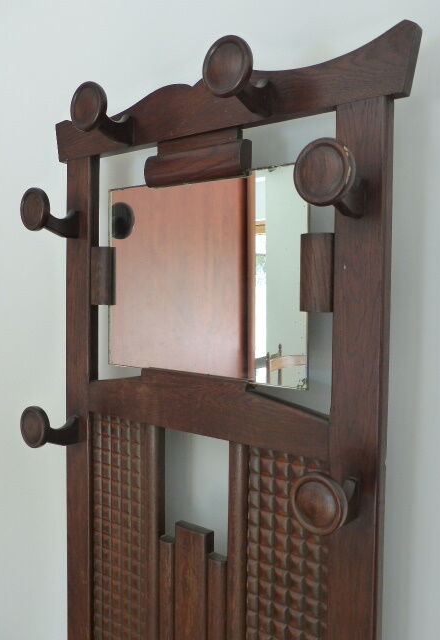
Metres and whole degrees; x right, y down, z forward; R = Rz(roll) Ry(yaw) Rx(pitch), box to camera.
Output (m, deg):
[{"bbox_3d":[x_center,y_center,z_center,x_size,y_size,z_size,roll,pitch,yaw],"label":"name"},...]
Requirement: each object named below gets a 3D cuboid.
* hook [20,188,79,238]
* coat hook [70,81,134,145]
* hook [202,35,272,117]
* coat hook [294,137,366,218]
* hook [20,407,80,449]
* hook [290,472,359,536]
[{"bbox_3d":[-0.353,-0.223,1.179,0.085,0.095,0.106,3,3,37],"label":"hook"},{"bbox_3d":[-0.217,-0.393,1.071,0.085,0.095,0.106,3,3,37],"label":"coat hook"},{"bbox_3d":[0.038,-0.380,0.880,0.085,0.095,0.106,3,3,37],"label":"hook"},{"bbox_3d":[0.169,-0.196,0.788,0.085,0.095,0.106,3,3,37],"label":"coat hook"},{"bbox_3d":[-0.360,0.229,1.201,0.085,0.095,0.106,3,3,37],"label":"hook"},{"bbox_3d":[0.163,0.259,0.809,0.085,0.095,0.106,3,3,37],"label":"hook"}]

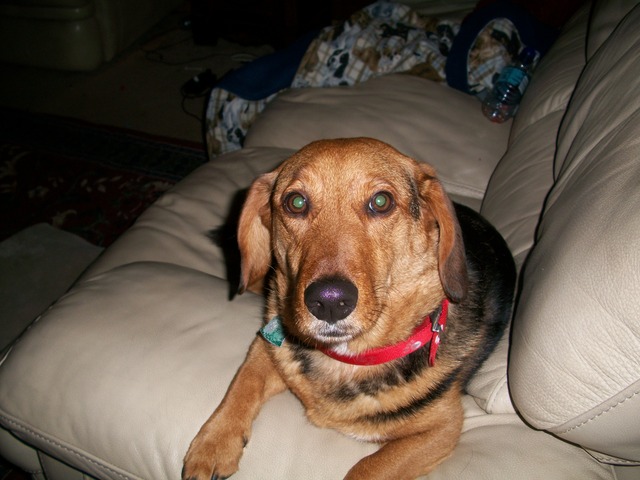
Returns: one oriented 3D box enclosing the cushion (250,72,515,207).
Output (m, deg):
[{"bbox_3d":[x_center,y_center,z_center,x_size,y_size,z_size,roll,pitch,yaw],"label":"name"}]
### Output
[{"bbox_3d":[0.147,-0.202,1.361,0.510,0.160,0.530,14,37,19],"label":"cushion"}]

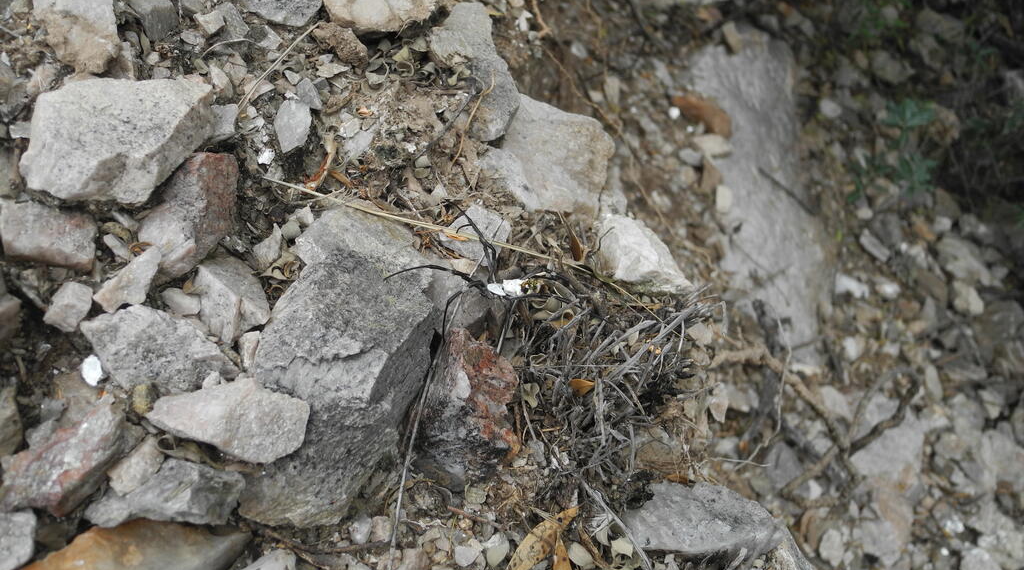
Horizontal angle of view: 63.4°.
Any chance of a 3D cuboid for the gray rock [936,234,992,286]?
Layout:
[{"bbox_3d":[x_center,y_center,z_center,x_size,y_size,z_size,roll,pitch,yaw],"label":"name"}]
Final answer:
[{"bbox_3d":[0.289,-0.016,0.530,0.033,0.022,0.026,24,50,26],"label":"gray rock"}]

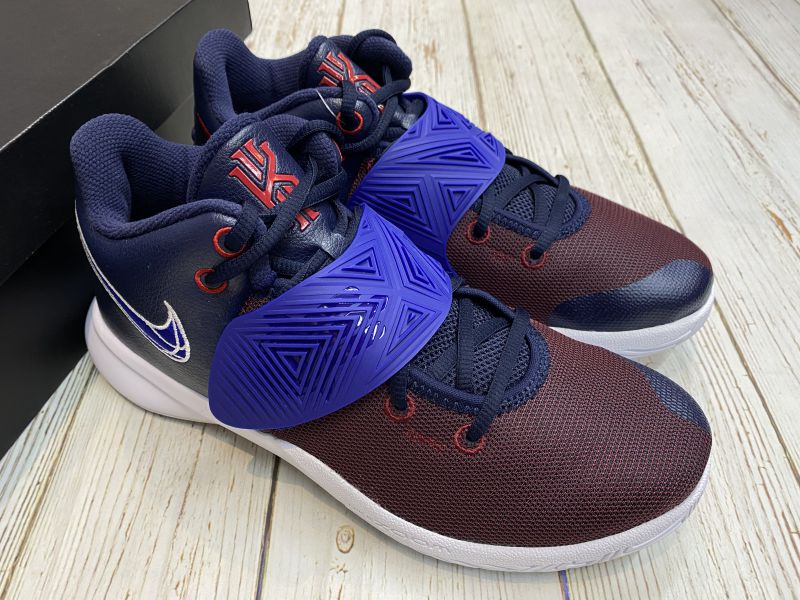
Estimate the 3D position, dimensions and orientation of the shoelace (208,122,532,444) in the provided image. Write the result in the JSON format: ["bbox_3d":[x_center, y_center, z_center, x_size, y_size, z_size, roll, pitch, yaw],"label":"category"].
[{"bbox_3d":[-0.004,-0.007,0.223,0.118,0.095,0.078,15,50,13],"label":"shoelace"}]

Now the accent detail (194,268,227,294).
[{"bbox_3d":[-0.065,-0.006,0.206,0.012,0.012,0.003,10,21,9],"label":"accent detail"}]

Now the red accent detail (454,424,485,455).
[{"bbox_3d":[0.025,0.051,0.222,0.012,0.003,0.012,5,92,5],"label":"red accent detail"}]

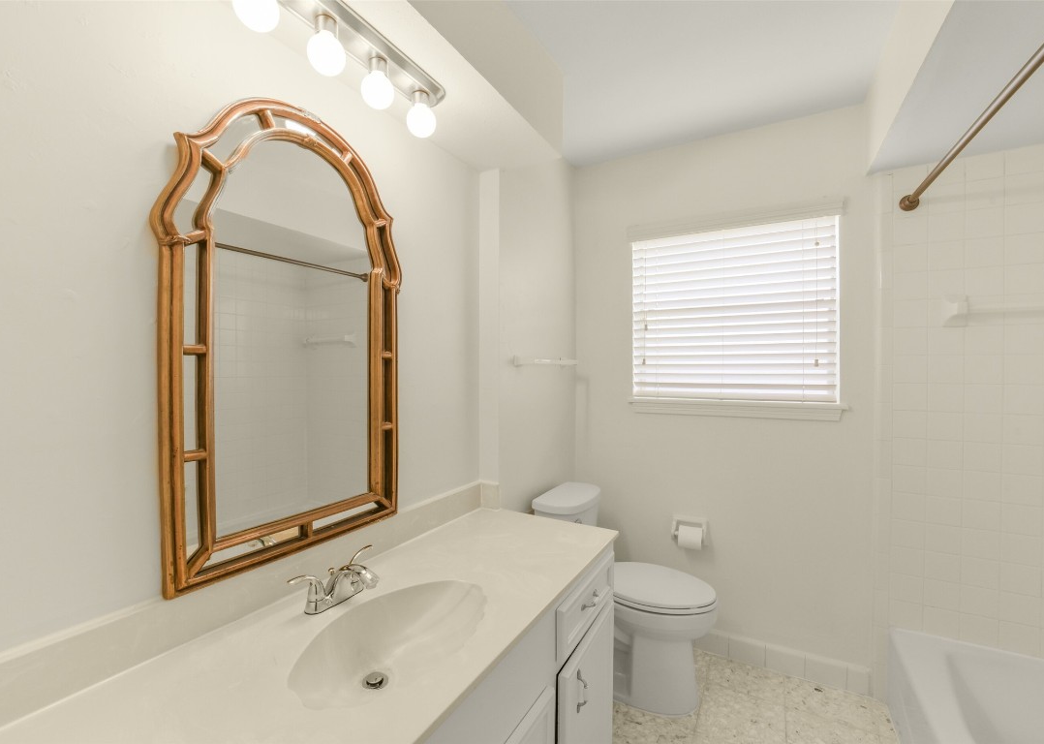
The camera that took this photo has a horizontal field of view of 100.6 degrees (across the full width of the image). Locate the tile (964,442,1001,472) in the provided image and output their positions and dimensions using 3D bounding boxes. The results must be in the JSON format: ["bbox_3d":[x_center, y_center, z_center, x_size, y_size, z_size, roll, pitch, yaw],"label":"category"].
[{"bbox_3d":[1.724,0.317,1.627,0.108,0.108,0.009,0,1,27],"label":"tile"}]

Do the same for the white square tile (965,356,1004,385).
[{"bbox_3d":[1.735,-0.008,1.631,0.107,0.108,0.010,0,0,27],"label":"white square tile"}]

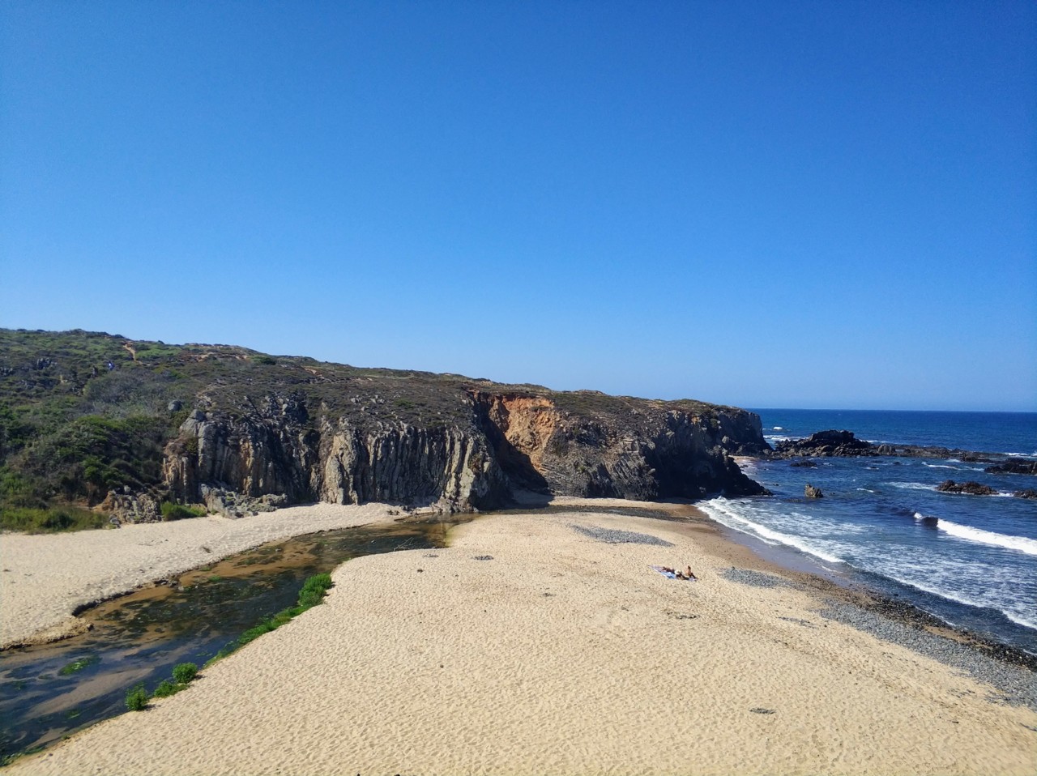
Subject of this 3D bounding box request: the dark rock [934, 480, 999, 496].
[{"bbox_3d":[80.386,17.770,145.009,10.300,1.900,5.000,0,-1,38],"label":"dark rock"}]

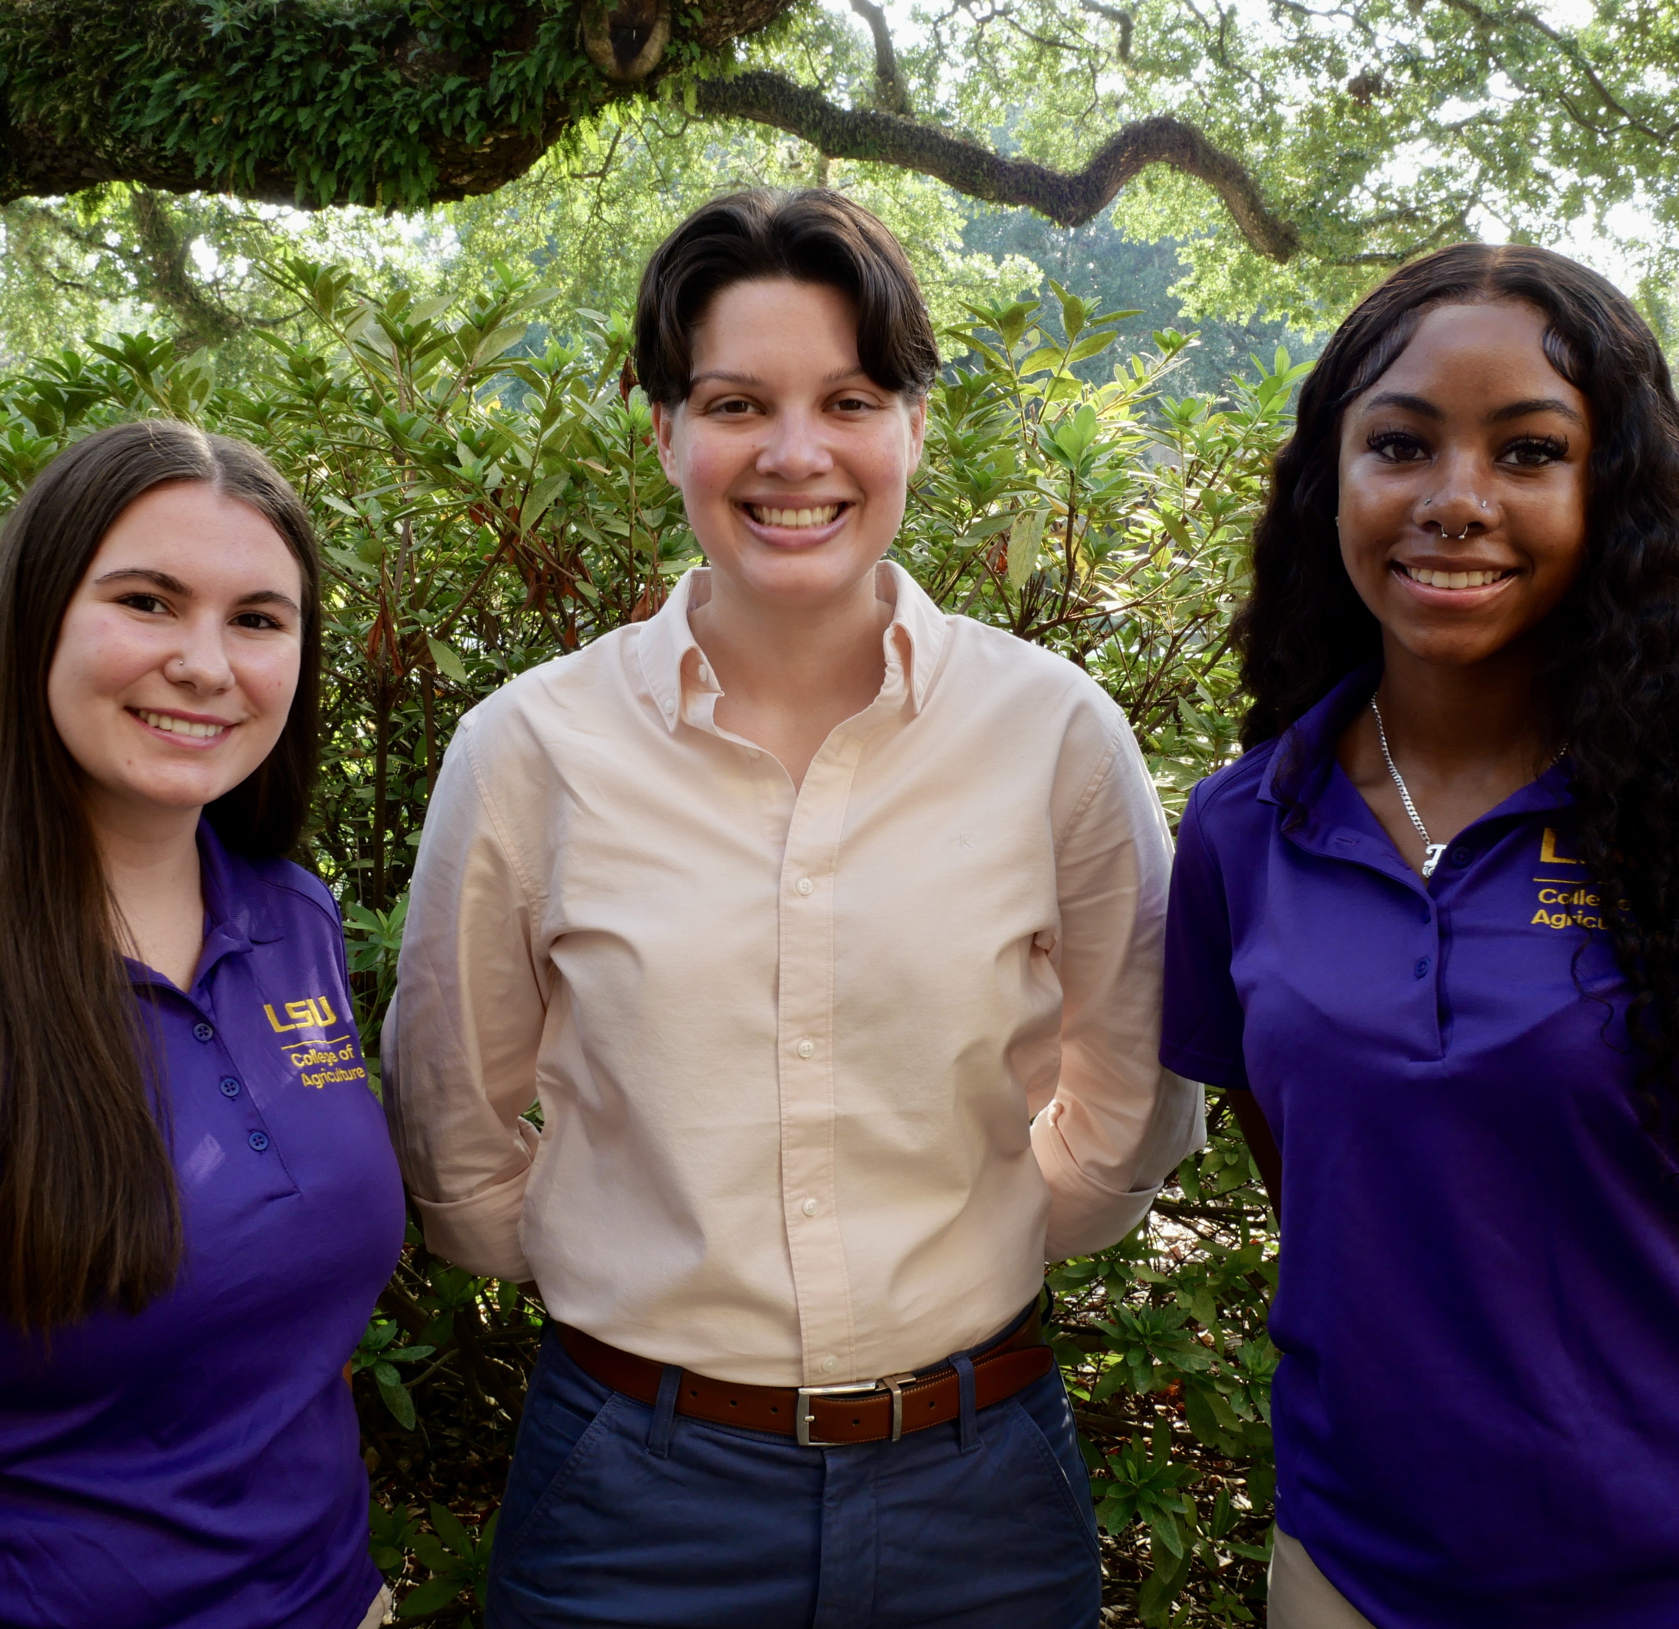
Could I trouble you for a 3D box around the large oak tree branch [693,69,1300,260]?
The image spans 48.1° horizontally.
[{"bbox_3d":[0.409,-1.690,4.900,1.600,0.470,0.450,0,7,0],"label":"large oak tree branch"}]

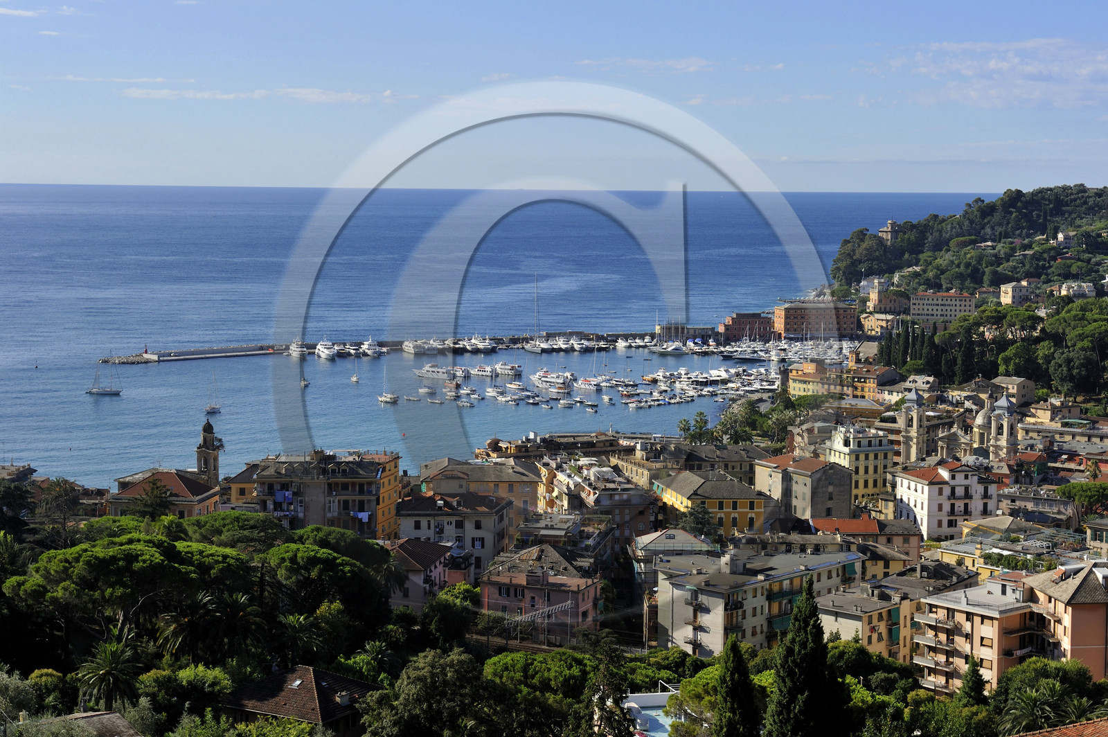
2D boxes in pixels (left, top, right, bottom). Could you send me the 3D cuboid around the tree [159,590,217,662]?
[{"bbox_3d":[-46.040,33.350,240.000,7.600,10.880,7.600,-1,6,-11],"label":"tree"}]

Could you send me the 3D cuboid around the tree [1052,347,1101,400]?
[{"bbox_3d":[187.310,2.200,685.920,18.000,18.800,17.000,2,6,15],"label":"tree"}]

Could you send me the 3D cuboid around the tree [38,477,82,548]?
[{"bbox_3d":[-93.780,28.040,362.000,7.800,14.810,7.800,-1,6,-15],"label":"tree"}]

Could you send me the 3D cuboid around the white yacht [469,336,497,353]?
[{"bbox_3d":[-38.073,-14.203,1036.873,6.800,8.800,28.000,-1,6,-18],"label":"white yacht"}]

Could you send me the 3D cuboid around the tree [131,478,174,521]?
[{"bbox_3d":[-79.980,27.270,380.000,8.000,11.170,8.000,-1,6,-12],"label":"tree"}]

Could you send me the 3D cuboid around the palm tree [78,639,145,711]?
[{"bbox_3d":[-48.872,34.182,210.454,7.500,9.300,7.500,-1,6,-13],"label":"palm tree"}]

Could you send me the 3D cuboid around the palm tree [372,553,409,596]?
[{"bbox_3d":[-27.494,36.224,318.537,6.800,11.000,6.800,0,6,-5],"label":"palm tree"}]

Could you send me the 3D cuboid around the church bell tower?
[{"bbox_3d":[-79.720,24.510,440.000,4.500,26.040,4.500,3,6,21],"label":"church bell tower"}]

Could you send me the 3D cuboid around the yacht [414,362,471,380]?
[{"bbox_3d":[-57.840,1.050,961.720,27.000,7.200,6.800,5,7,37],"label":"yacht"}]

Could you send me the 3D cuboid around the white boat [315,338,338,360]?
[{"bbox_3d":[-118.301,-11.175,988.510,6.800,10.500,28.000,-1,6,-20],"label":"white boat"}]

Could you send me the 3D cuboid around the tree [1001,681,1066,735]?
[{"bbox_3d":[51.990,37.640,208.000,7.200,7.050,7.200,2,6,14],"label":"tree"}]

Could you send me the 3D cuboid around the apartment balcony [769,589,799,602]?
[{"bbox_3d":[37.130,36.640,308.000,1.300,1.200,8.000,6,8,43],"label":"apartment balcony"}]

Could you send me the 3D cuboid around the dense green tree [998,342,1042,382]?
[{"bbox_3d":[173.530,-0.980,710.810,16.500,16.500,15.000,2,6,14],"label":"dense green tree"}]

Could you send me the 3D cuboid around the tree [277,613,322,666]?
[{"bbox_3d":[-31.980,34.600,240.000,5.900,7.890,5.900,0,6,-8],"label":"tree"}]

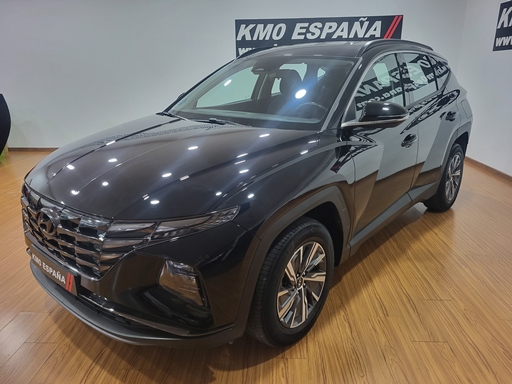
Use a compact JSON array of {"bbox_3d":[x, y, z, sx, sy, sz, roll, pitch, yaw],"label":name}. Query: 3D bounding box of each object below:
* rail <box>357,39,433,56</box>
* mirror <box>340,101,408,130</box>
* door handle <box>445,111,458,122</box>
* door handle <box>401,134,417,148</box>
[{"bbox_3d":[1.176,-1.165,3.126,0.070,0.130,1.530,14,23,39],"label":"rail"},{"bbox_3d":[0.686,-0.428,2.167,0.250,0.180,0.270,14,23,39],"label":"mirror"},{"bbox_3d":[1.789,-0.685,3.511,0.060,0.060,0.240,14,23,39],"label":"door handle"},{"bbox_3d":[1.105,-0.367,2.782,0.060,0.060,0.240,14,23,39],"label":"door handle"}]

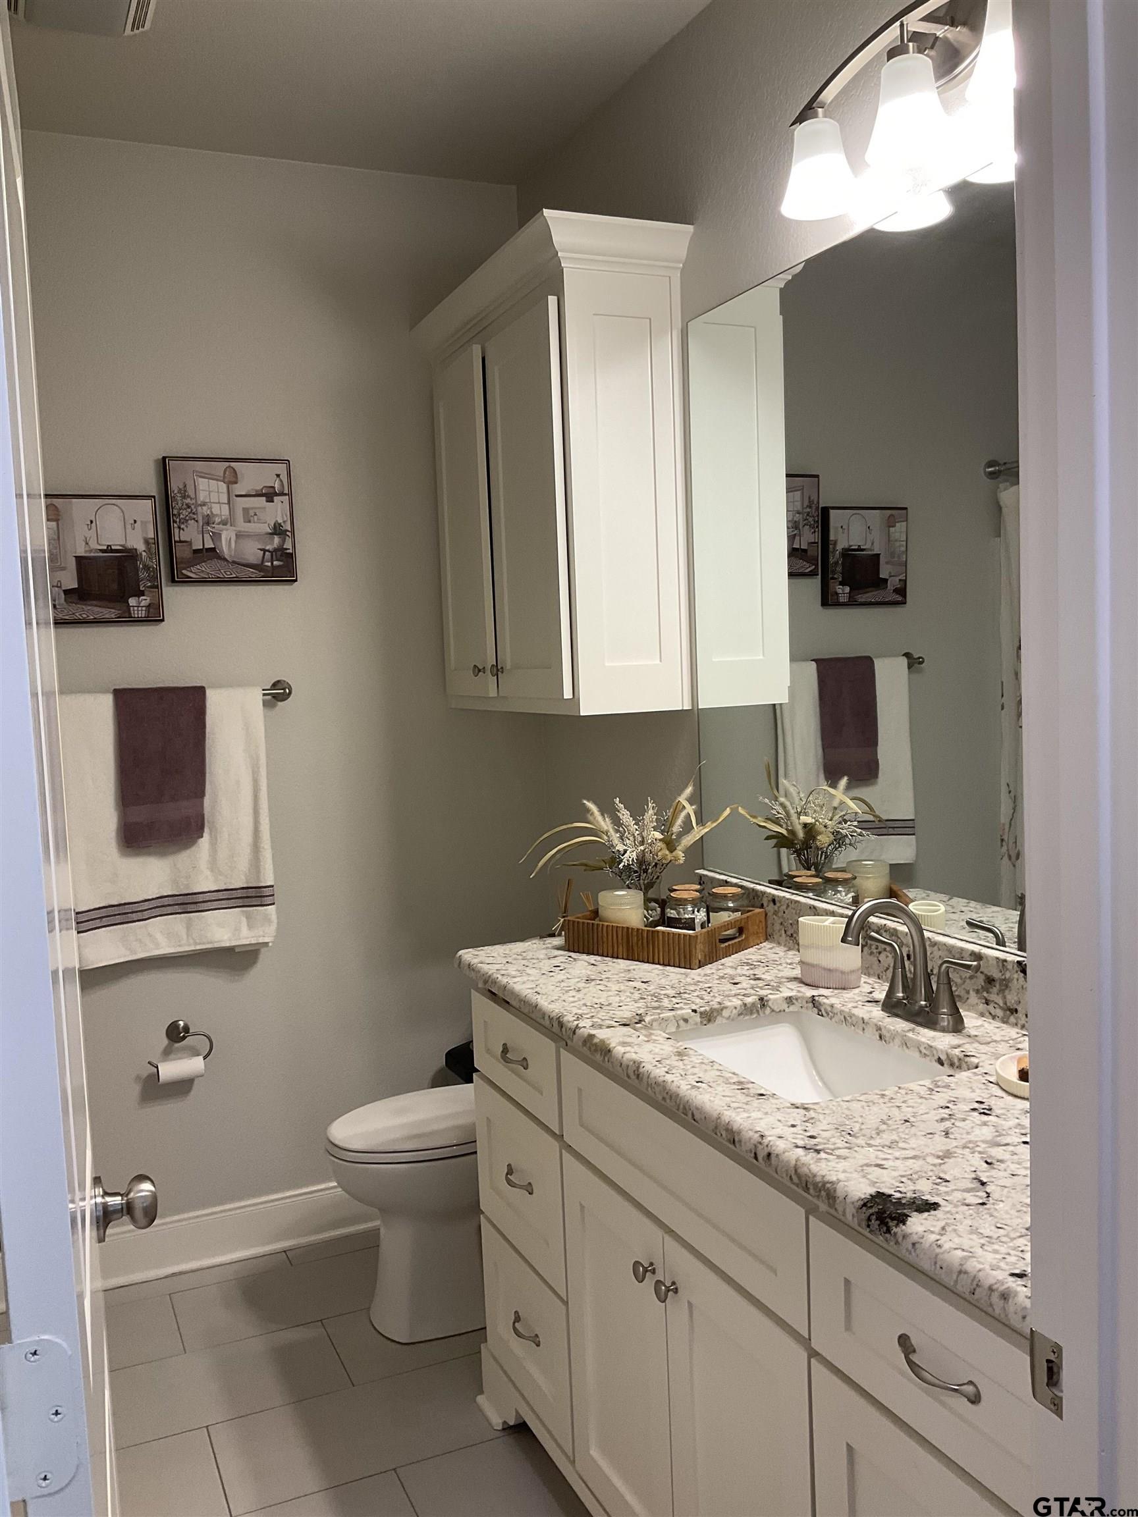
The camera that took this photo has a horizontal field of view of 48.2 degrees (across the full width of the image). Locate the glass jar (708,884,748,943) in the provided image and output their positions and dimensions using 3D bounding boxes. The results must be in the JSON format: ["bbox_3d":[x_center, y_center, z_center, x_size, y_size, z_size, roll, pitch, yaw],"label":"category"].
[{"bbox_3d":[0.306,0.304,2.456,0.078,0.101,0.078,-2,4,0],"label":"glass jar"}]

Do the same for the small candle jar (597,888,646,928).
[{"bbox_3d":[0.103,0.311,2.436,0.086,0.106,0.086,-2,4,0],"label":"small candle jar"}]

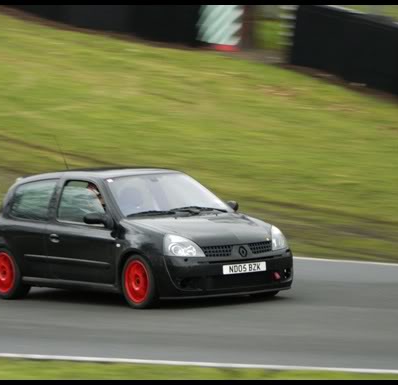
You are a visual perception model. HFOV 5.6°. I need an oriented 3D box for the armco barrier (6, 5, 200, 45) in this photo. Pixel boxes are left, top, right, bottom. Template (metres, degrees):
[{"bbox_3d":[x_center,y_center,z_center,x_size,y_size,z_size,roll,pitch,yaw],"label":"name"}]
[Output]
[{"bbox_3d":[-2.067,-3.679,78.450,0.300,1.050,15.800,-3,6,-14],"label":"armco barrier"}]

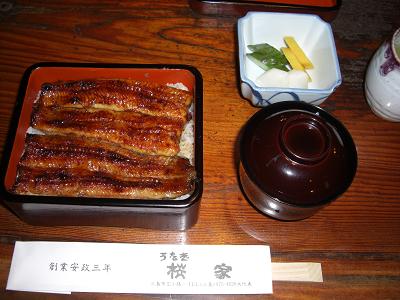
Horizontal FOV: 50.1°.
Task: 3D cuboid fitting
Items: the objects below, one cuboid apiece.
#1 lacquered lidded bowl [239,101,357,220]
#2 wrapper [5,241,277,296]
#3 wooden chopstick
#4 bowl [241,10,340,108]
[{"bbox_3d":[0.079,0.009,0.358,0.097,0.080,0.097,1,63,-1],"label":"lacquered lidded bowl"},{"bbox_3d":[-0.048,0.096,0.351,0.215,0.006,0.039,1,63,-1],"label":"wrapper"},{"bbox_3d":[-0.006,0.099,0.350,0.215,0.006,0.015,1,63,-1],"label":"wooden chopstick"},{"bbox_3d":[0.084,-0.085,0.427,0.094,0.044,0.094,1,63,-1],"label":"bowl"}]

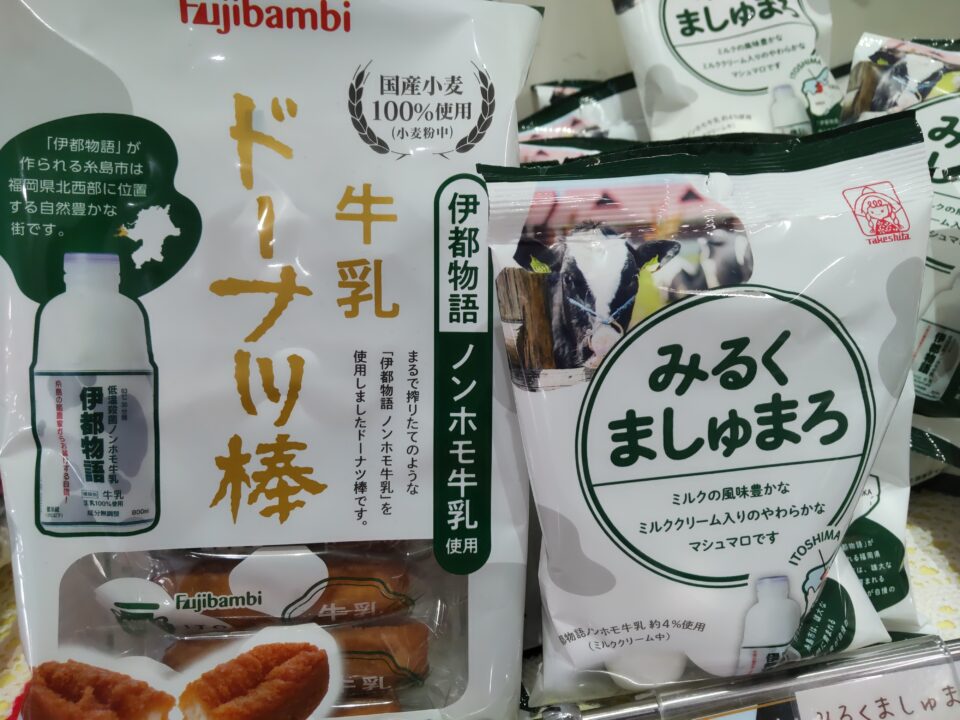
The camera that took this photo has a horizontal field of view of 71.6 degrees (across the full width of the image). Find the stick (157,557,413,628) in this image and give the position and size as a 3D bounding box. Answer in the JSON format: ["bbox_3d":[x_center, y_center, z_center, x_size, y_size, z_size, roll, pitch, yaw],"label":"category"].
[{"bbox_3d":[-0.067,0.081,0.235,0.086,0.020,0.020,-3,2,-3],"label":"stick"}]

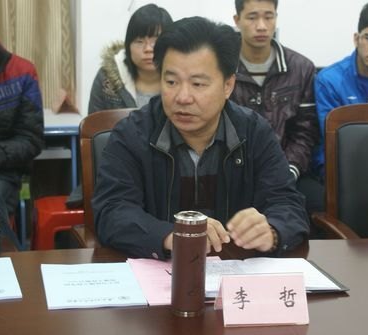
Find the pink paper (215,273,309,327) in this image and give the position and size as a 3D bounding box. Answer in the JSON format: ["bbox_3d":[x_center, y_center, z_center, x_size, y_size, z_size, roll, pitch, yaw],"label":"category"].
[{"bbox_3d":[0.159,0.259,1.884,0.171,0.091,0.098,-1,12,-10],"label":"pink paper"}]

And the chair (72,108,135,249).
[{"bbox_3d":[-0.011,0.392,2.585,0.576,1.022,0.595,-1,12,-14],"label":"chair"}]

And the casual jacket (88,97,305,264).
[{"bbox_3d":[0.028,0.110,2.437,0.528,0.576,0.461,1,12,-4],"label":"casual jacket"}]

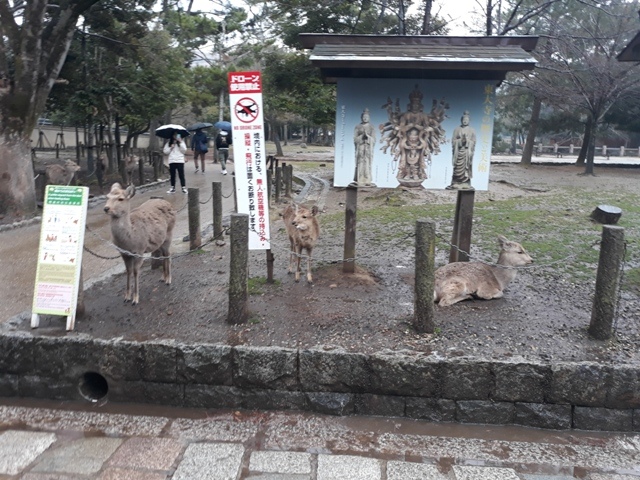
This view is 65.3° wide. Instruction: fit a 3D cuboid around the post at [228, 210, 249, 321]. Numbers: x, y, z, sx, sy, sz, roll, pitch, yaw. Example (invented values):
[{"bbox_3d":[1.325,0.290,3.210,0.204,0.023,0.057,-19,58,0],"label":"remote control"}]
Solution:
[{"bbox_3d":[-0.584,0.213,3.562,0.135,0.790,0.135,0,11,-9],"label":"post"}]

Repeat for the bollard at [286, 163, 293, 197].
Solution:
[{"bbox_3d":[-0.733,-1.426,12.091,0.130,0.770,0.130,1,11,-4],"label":"bollard"}]

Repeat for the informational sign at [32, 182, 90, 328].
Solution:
[{"bbox_3d":[-2.008,0.121,3.860,0.323,1.068,0.372,2,12,5],"label":"informational sign"}]

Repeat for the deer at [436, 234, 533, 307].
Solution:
[{"bbox_3d":[1.423,0.236,4.372,0.840,0.530,0.360,-1,11,-14],"label":"deer"}]

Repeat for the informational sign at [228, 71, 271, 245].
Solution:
[{"bbox_3d":[-0.671,-0.718,4.836,0.314,1.723,0.069,-2,12,2],"label":"informational sign"}]

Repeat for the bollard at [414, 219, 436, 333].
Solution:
[{"bbox_3d":[0.736,0.262,3.490,0.140,0.790,0.140,1,11,13],"label":"bollard"}]

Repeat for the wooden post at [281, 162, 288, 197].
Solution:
[{"bbox_3d":[-0.902,-1.554,12.701,0.157,0.802,0.157,0,12,-4],"label":"wooden post"}]

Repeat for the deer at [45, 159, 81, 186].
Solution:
[{"bbox_3d":[-6.439,-1.652,12.423,0.980,0.715,0.412,5,12,17],"label":"deer"}]

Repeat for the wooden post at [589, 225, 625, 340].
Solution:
[{"bbox_3d":[2.180,0.318,3.780,0.163,0.862,0.163,8,14,30],"label":"wooden post"}]

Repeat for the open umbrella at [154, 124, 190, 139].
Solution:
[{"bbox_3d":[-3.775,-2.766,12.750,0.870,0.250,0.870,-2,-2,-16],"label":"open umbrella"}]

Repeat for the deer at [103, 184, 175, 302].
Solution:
[{"bbox_3d":[-1.587,-0.011,4.581,0.372,1.049,0.980,5,12,16],"label":"deer"}]

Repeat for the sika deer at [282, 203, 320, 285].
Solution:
[{"bbox_3d":[-0.234,-0.009,5.269,0.304,0.813,0.804,-4,13,-21],"label":"sika deer"}]

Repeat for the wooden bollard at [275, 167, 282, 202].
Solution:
[{"bbox_3d":[-0.888,-1.170,10.729,0.120,0.775,0.120,1,11,-5],"label":"wooden bollard"}]

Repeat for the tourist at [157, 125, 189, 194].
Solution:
[{"bbox_3d":[-3.728,-2.041,12.573,0.840,1.690,0.800,-2,11,-16],"label":"tourist"}]

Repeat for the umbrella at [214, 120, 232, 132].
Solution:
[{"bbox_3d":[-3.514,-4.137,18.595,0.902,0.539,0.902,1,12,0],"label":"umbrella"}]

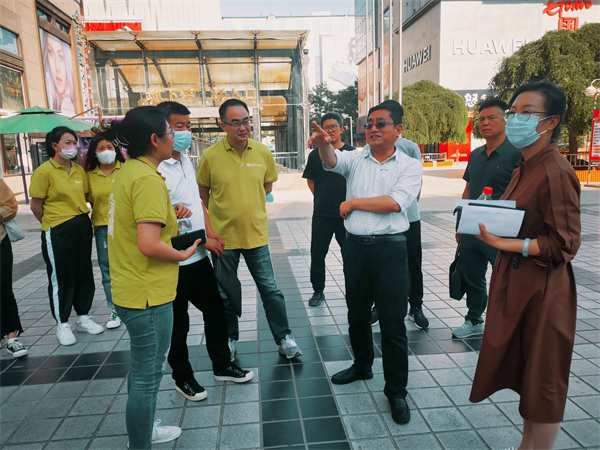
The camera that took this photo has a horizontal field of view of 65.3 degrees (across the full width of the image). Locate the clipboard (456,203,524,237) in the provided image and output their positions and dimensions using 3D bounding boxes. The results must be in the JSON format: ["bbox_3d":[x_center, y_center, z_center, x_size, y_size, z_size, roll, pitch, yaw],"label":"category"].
[{"bbox_3d":[0.708,-0.017,1.740,0.250,0.020,0.175,5,47,26],"label":"clipboard"}]

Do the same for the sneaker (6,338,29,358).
[{"bbox_3d":[-2.076,0.879,3.422,0.095,0.105,0.250,-9,12,-38],"label":"sneaker"}]

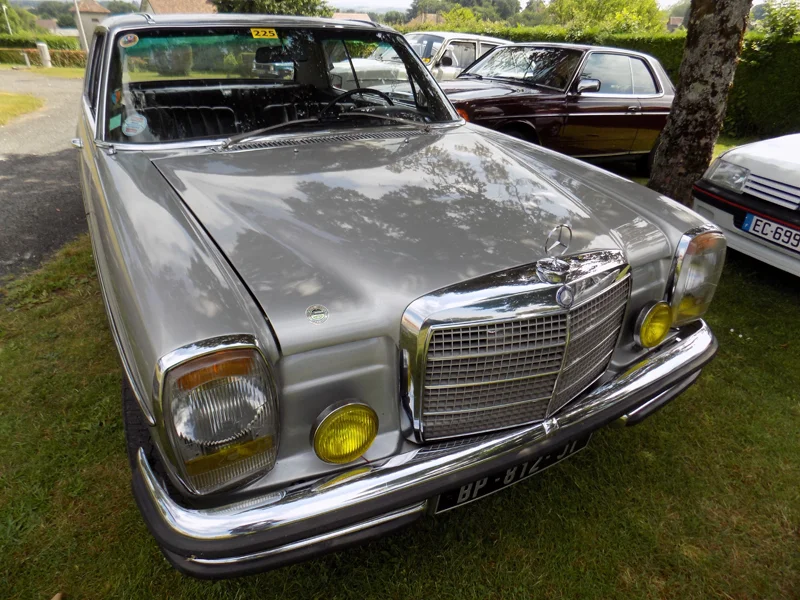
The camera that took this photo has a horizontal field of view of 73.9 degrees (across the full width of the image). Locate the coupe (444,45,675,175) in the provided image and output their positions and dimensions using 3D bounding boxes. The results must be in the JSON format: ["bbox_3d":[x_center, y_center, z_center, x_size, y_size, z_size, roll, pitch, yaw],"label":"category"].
[{"bbox_3d":[1.745,-2.275,6.275,4.640,1.390,1.790,-15,30,-33],"label":"coupe"}]

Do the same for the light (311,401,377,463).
[{"bbox_3d":[-0.117,0.255,1.072,0.142,0.142,0.075,-13,31,-27],"label":"light"}]

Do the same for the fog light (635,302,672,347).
[{"bbox_3d":[0.698,0.059,1.486,0.142,0.142,0.075,-13,31,-27],"label":"fog light"}]

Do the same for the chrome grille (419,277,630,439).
[{"bbox_3d":[0.325,0.133,1.202,0.590,0.310,0.110,-13,31,-27],"label":"chrome grille"}]

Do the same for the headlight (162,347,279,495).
[{"bbox_3d":[-0.320,0.223,0.963,0.188,0.290,0.120,-13,31,-27],"label":"headlight"}]

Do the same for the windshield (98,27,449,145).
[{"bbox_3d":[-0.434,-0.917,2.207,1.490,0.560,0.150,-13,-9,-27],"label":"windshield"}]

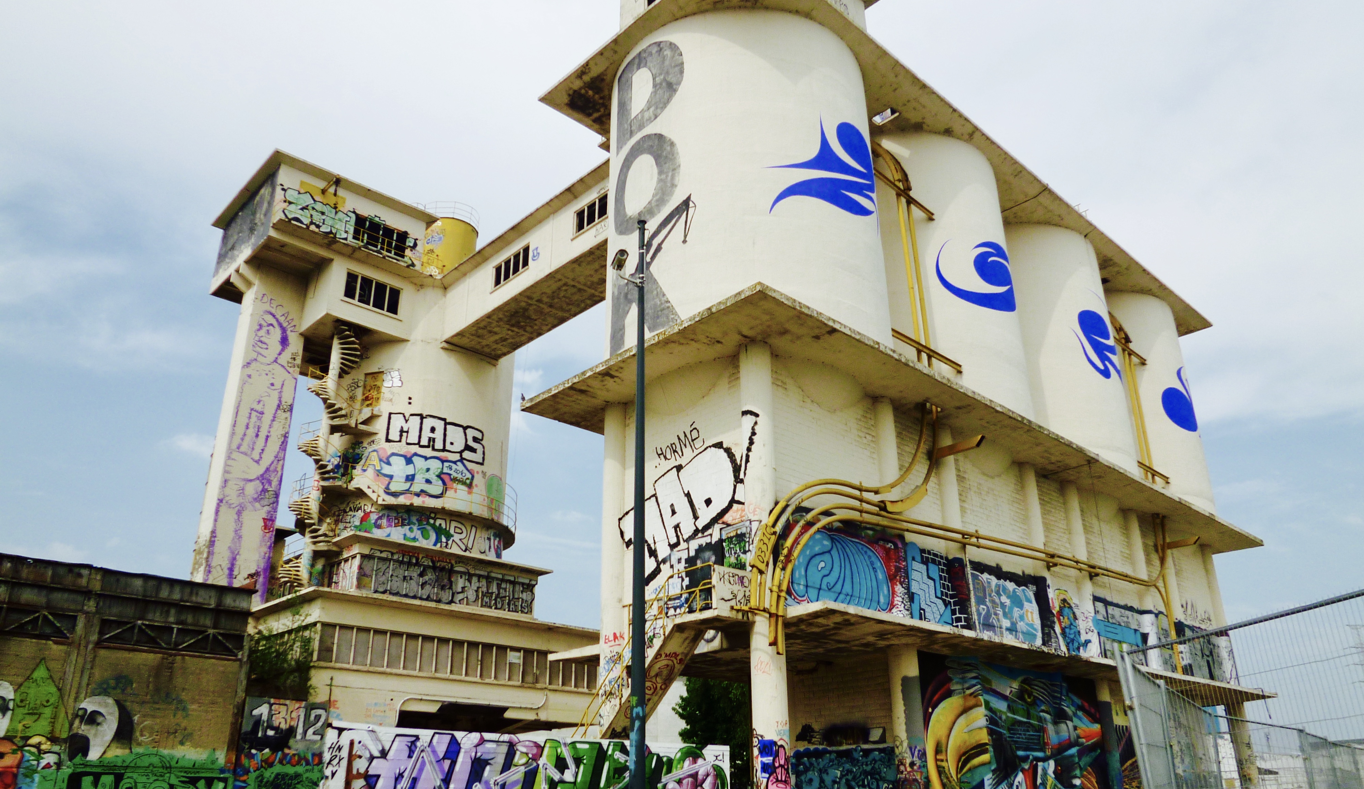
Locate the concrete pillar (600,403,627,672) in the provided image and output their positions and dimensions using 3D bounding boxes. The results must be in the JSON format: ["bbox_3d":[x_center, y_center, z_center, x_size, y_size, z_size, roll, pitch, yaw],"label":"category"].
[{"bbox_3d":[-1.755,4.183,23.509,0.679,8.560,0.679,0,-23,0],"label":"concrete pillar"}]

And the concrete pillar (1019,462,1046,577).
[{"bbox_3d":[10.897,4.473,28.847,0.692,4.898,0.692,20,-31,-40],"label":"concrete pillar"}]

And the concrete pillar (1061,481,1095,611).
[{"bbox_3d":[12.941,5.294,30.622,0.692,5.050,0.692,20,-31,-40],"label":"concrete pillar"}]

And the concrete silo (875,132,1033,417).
[{"bbox_3d":[7.412,-2.456,31.956,7.474,9.948,7.474,20,-31,-40],"label":"concrete silo"}]

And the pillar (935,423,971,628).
[{"bbox_3d":[7.491,3.622,25.753,0.679,5.896,0.679,20,-30,-40],"label":"pillar"}]

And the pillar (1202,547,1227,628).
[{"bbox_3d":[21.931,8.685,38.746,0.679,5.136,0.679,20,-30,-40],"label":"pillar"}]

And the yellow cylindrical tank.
[{"bbox_3d":[-12.832,-6.986,50.908,3.131,5.555,3.131,0,-23,0],"label":"yellow cylindrical tank"}]

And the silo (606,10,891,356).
[{"bbox_3d":[1.746,-4.444,27.026,7.554,9.930,7.554,0,-23,0],"label":"silo"}]

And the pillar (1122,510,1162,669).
[{"bbox_3d":[16.375,7.052,33.440,0.692,6.131,0.692,20,-31,-40],"label":"pillar"}]

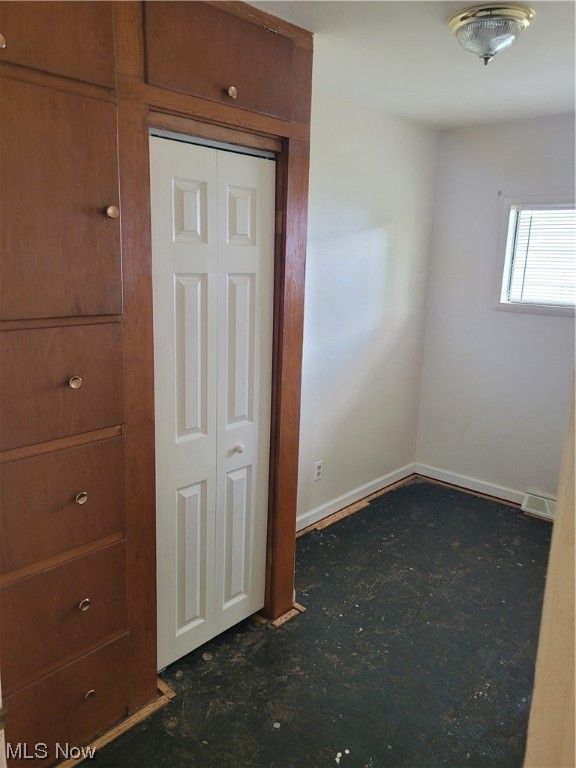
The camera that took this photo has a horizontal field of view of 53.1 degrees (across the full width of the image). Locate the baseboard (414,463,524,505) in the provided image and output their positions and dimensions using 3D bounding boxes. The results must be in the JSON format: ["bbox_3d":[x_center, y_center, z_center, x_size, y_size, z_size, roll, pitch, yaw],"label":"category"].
[{"bbox_3d":[1.300,0.720,4.196,0.809,0.091,0.018,12,16,40],"label":"baseboard"}]

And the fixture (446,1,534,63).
[{"bbox_3d":[0.750,-1.279,2.155,0.305,0.154,0.305,12,16,40],"label":"fixture"}]

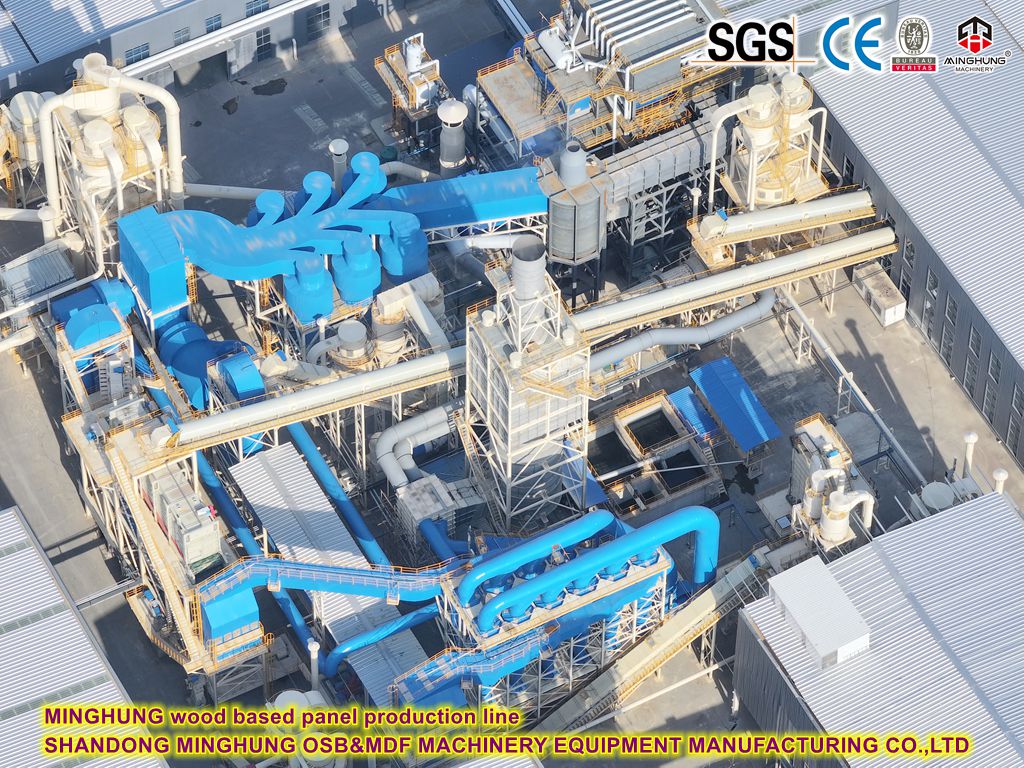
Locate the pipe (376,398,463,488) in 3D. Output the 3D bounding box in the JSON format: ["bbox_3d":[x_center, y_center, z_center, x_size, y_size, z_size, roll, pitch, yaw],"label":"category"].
[{"bbox_3d":[-8.628,6.272,477.484,9.752,2.600,6.664,-23,57,-16],"label":"pipe"}]

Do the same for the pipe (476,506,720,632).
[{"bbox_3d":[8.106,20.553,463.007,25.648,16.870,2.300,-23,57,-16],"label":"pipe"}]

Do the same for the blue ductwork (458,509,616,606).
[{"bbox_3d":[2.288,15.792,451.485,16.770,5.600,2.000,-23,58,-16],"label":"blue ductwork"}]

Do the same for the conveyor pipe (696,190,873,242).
[{"bbox_3d":[27.043,-16.610,482.107,20.700,1.800,1.800,-12,53,-31],"label":"conveyor pipe"}]

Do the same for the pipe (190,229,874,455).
[{"bbox_3d":[3.274,-4.655,469.459,79.900,1.800,1.800,-16,55,-27],"label":"pipe"}]

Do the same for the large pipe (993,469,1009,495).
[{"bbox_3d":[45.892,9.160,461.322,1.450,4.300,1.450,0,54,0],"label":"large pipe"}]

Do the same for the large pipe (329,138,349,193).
[{"bbox_3d":[-17.459,-20.142,498.018,1.980,13.200,1.980,0,54,0],"label":"large pipe"}]

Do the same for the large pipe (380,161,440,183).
[{"bbox_3d":[-10.168,-21.287,491.915,6.800,1.500,1.500,14,55,9],"label":"large pipe"}]

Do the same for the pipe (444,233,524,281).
[{"bbox_3d":[-2.176,-13.609,496.567,7.144,1.600,5.184,-23,57,-16],"label":"pipe"}]

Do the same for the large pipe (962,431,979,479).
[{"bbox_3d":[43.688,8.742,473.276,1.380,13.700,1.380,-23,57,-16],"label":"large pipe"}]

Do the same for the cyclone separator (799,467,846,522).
[{"bbox_3d":[29.263,9.951,461.974,4.200,6.600,2.300,-23,58,-16],"label":"cyclone separator"}]

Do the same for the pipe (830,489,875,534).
[{"bbox_3d":[32.163,12.930,466.277,4.472,8.300,1.750,-8,54,-6],"label":"pipe"}]

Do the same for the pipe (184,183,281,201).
[{"bbox_3d":[-28.126,-19.457,501.279,11.102,1.130,1.130,4,54,3],"label":"pipe"}]

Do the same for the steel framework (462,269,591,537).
[{"bbox_3d":[1.357,1.137,462.964,8.420,32.770,8.960,-23,58,-16],"label":"steel framework"}]

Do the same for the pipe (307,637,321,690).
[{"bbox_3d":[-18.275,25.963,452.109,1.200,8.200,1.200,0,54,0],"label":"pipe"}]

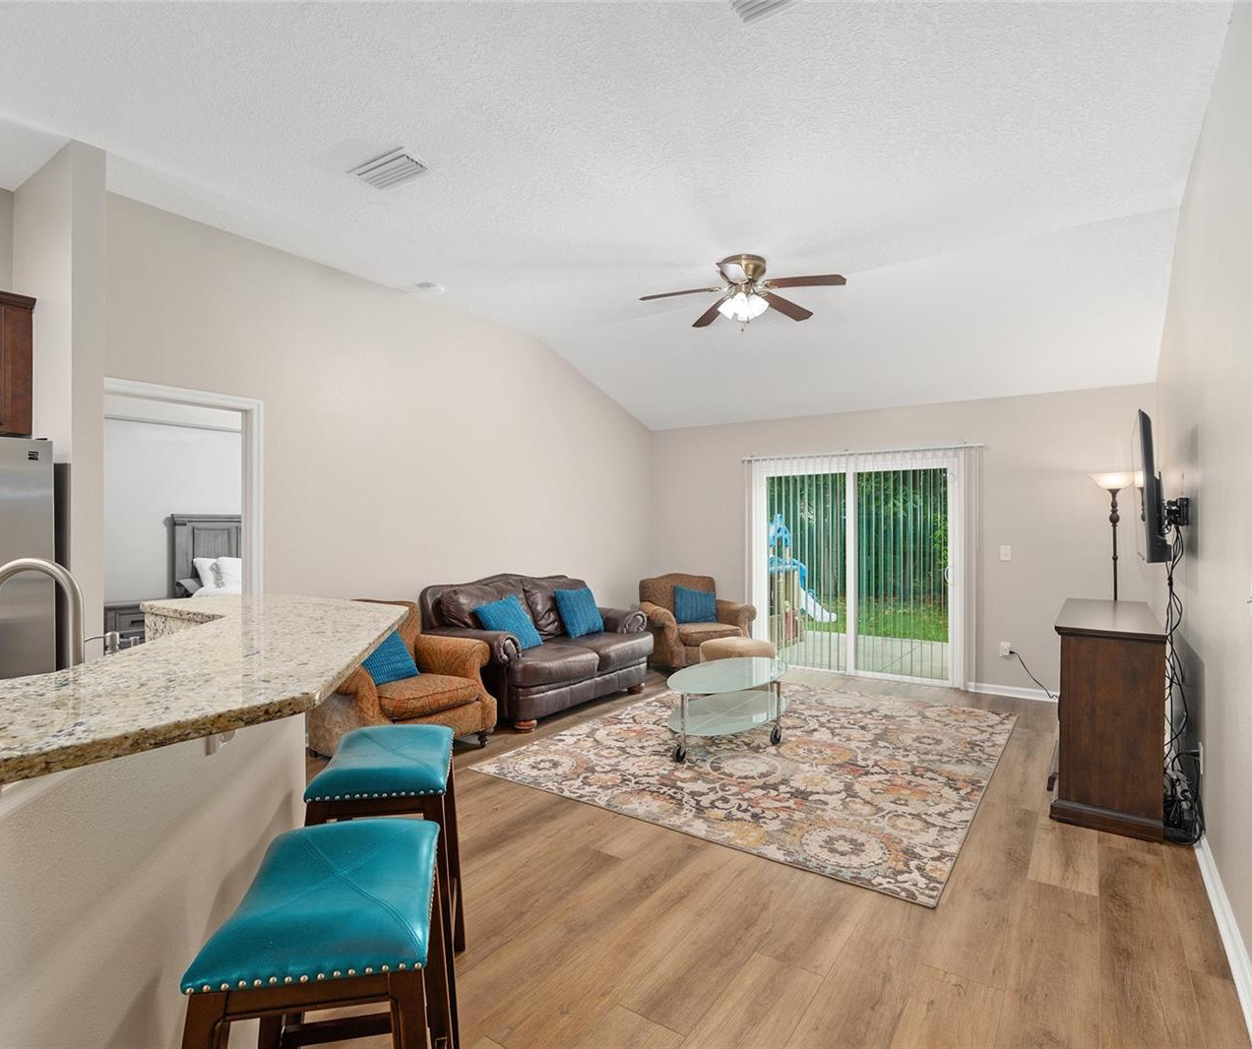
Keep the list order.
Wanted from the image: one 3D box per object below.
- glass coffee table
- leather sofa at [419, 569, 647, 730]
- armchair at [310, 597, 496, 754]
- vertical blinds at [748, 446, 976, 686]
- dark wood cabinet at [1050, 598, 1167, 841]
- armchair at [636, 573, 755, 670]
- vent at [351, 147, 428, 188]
[{"bbox_3d":[0.690,1.180,4.281,0.600,0.415,1.250,0,0,36],"label":"glass coffee table"},{"bbox_3d":[-0.625,0.897,5.146,0.940,0.980,1.730,0,0,36],"label":"leather sofa"},{"bbox_3d":[-1.406,0.939,4.025,0.910,0.895,0.920,0,0,36],"label":"armchair"},{"bbox_3d":[2.063,0.374,6.078,1.930,2.030,0.120,0,0,36],"label":"vertical blinds"},{"bbox_3d":[2.620,0.935,3.590,0.425,0.905,1.510,0,0,36],"label":"dark wood cabinet"},{"bbox_3d":[0.659,0.949,6.335,0.940,0.880,0.910,0,0,-16],"label":"armchair"},{"bbox_3d":[-1.125,-1.676,3.122,0.400,0.025,0.190,0,0,36],"label":"vent"}]

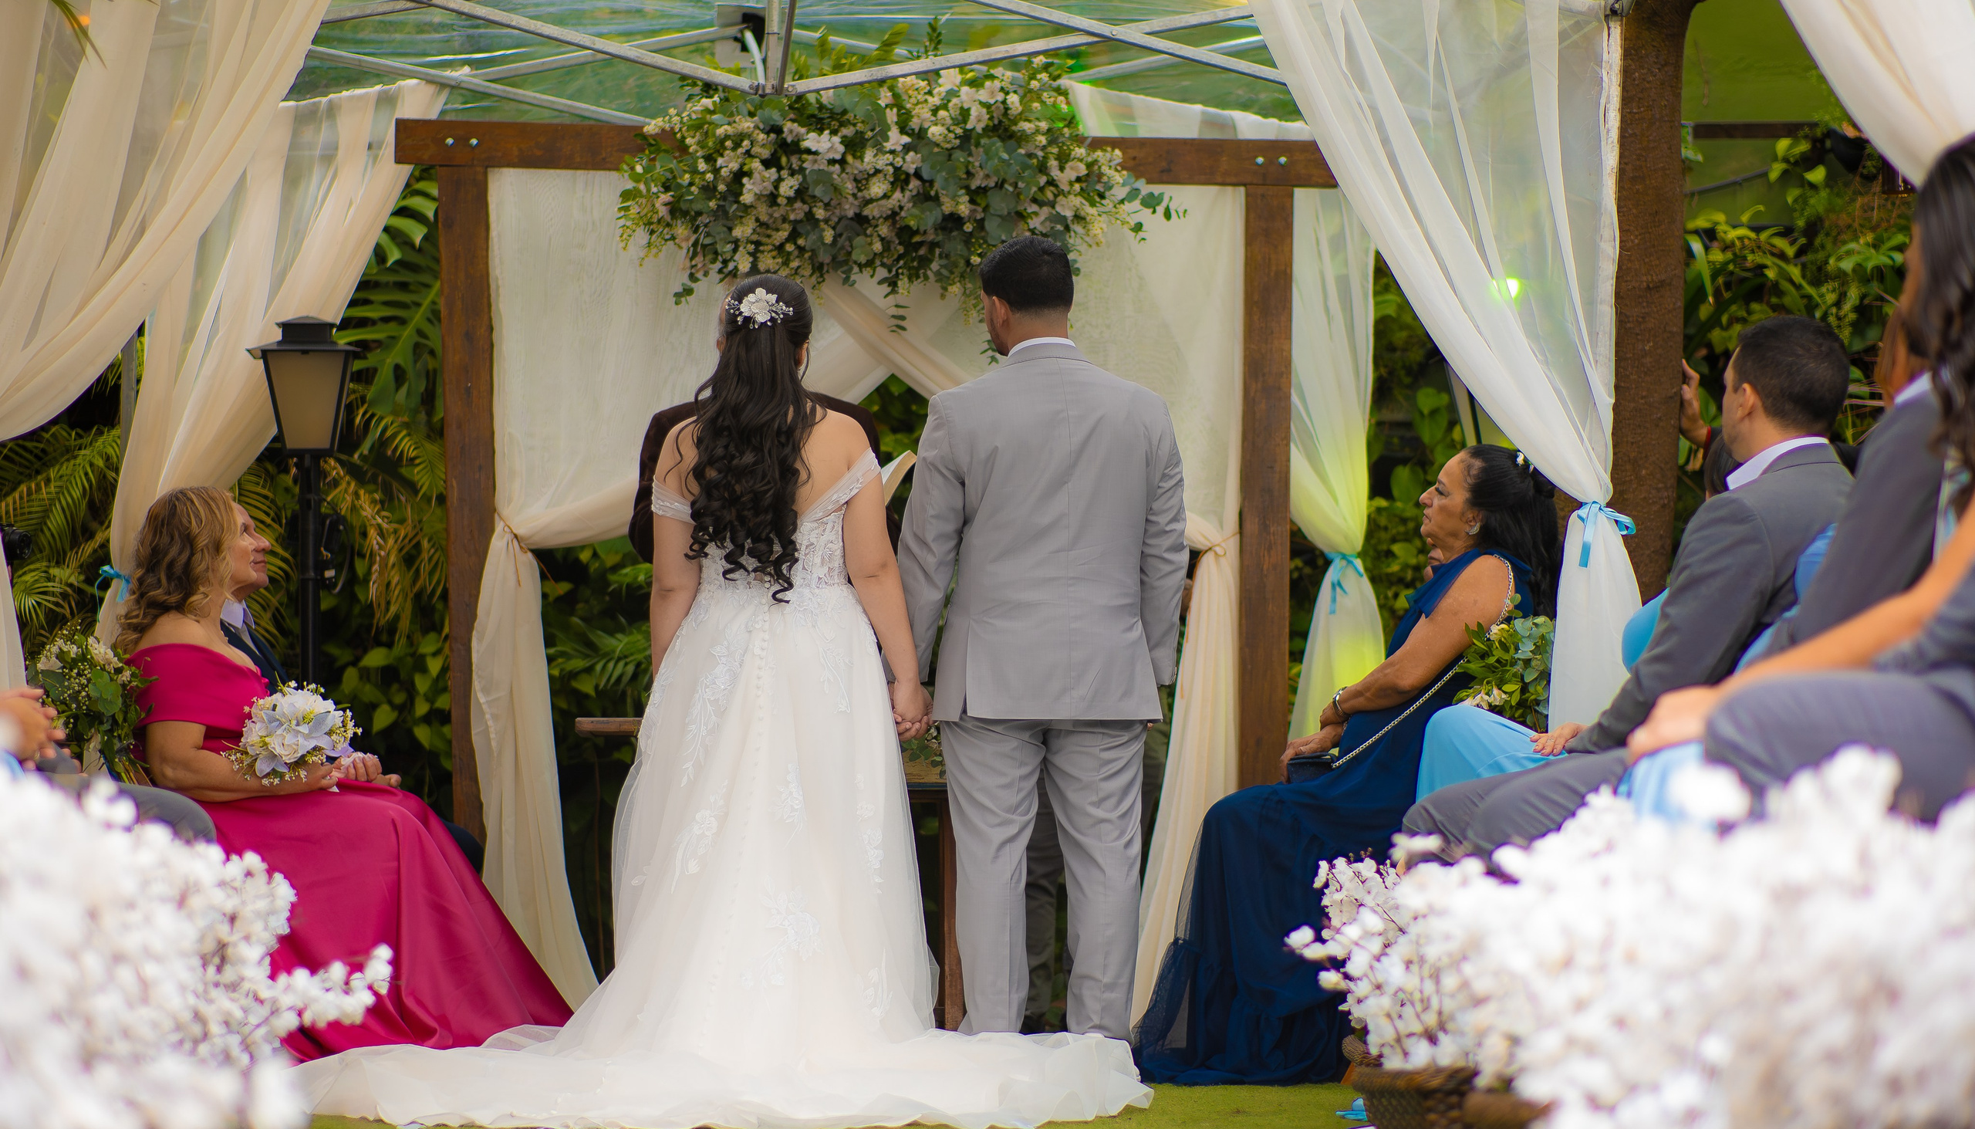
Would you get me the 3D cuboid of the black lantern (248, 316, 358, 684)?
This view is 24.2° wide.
[{"bbox_3d":[-1.630,0.230,11.000,0.260,1.650,0.260,0,0,0],"label":"black lantern"}]

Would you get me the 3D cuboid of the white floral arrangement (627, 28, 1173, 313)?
[{"bbox_3d":[-0.230,-0.950,11.100,1.330,0.660,0.500,0,-1,-4],"label":"white floral arrangement"}]

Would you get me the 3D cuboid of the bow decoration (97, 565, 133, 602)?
[{"bbox_3d":[-2.216,0.049,11.700,0.100,0.100,0.060,0,-1,-9],"label":"bow decoration"}]

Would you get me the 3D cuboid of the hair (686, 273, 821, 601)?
[{"bbox_3d":[-0.496,-0.270,9.780,0.290,0.700,0.260,0,-1,-7],"label":"hair"}]

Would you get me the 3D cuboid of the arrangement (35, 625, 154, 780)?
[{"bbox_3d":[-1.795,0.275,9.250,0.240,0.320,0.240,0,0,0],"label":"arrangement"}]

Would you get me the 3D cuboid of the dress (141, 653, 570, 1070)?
[{"bbox_3d":[-1.350,0.600,9.750,0.900,0.880,0.600,0,-1,-9],"label":"dress"}]

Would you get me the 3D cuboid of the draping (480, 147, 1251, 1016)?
[{"bbox_3d":[-0.280,0.040,10.750,1.800,2.030,0.300,0,0,-3],"label":"draping"}]

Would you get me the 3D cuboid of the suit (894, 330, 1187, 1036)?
[{"bbox_3d":[0.119,0.273,9.880,0.610,1.510,0.360,0,-1,-11],"label":"suit"}]

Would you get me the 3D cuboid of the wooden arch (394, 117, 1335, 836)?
[{"bbox_3d":[-0.300,0.010,11.250,2.300,2.150,0.200,0,-1,-4],"label":"wooden arch"}]

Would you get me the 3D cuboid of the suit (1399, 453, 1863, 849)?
[{"bbox_3d":[1.050,0.365,7.550,0.740,1.100,0.550,-1,-2,19],"label":"suit"}]

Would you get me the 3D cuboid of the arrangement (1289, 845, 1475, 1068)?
[{"bbox_3d":[0.680,0.630,7.400,0.400,0.370,0.380,0,0,0],"label":"arrangement"}]

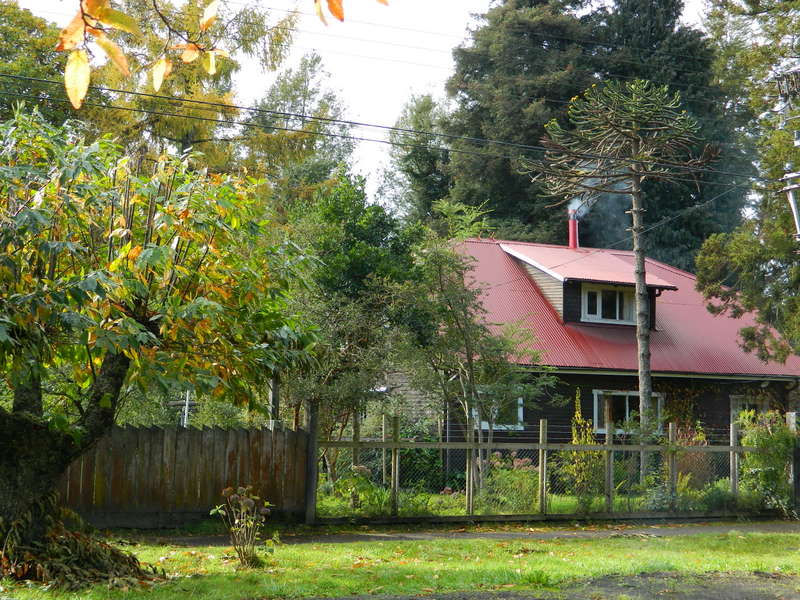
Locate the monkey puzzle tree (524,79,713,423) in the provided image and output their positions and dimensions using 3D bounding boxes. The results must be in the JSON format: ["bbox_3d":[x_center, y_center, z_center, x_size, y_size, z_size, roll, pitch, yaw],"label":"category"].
[{"bbox_3d":[4.905,-0.389,29.487,4.208,9.322,4.100,1,-5,0],"label":"monkey puzzle tree"}]

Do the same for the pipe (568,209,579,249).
[{"bbox_3d":[4.952,-2.045,37.653,0.250,1.154,0.250,1,-5,0],"label":"pipe"}]

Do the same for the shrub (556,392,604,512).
[{"bbox_3d":[3.234,2.727,23.598,0.860,2.136,0.850,1,-5,0],"label":"shrub"}]

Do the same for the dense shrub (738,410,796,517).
[{"bbox_3d":[6.901,3.061,24.691,1.087,1.973,1.050,1,-5,0],"label":"dense shrub"}]

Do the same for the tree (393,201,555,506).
[{"bbox_3d":[1.384,0.976,25.170,3.095,5.821,3.000,1,-5,0],"label":"tree"}]

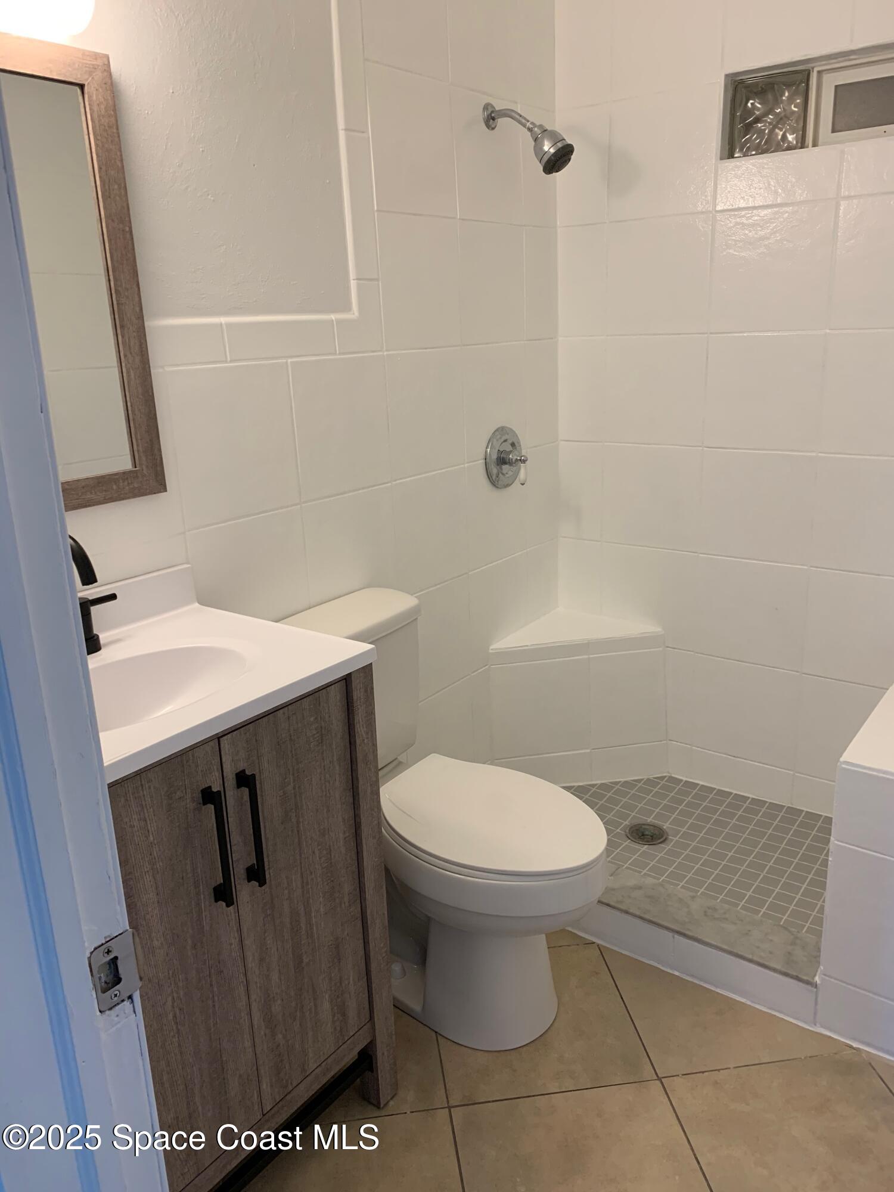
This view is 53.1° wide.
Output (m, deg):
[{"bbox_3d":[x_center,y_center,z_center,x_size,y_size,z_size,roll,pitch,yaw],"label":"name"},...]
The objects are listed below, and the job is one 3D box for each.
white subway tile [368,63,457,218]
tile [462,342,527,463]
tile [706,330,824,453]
[{"bbox_3d":[-0.079,-1.043,2.073,0.010,0.302,0.298,11,21,37],"label":"white subway tile"},{"bbox_3d":[0.134,-0.541,2.482,0.010,0.302,0.305,10,21,36],"label":"tile"},{"bbox_3d":[0.815,-0.524,2.311,0.294,0.295,0.010,10,21,36],"label":"tile"}]

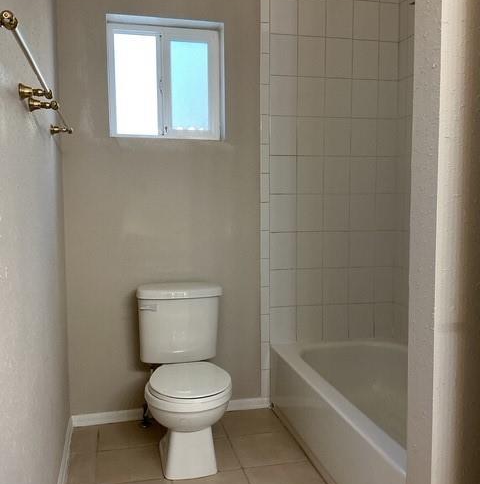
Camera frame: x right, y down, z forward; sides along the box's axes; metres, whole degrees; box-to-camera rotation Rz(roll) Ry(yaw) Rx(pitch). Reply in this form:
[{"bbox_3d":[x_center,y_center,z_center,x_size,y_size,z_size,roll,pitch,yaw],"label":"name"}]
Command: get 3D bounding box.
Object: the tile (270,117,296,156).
[{"bbox_3d":[0.226,-0.558,2.806,0.150,0.201,0.010,-2,6,-13],"label":"tile"}]

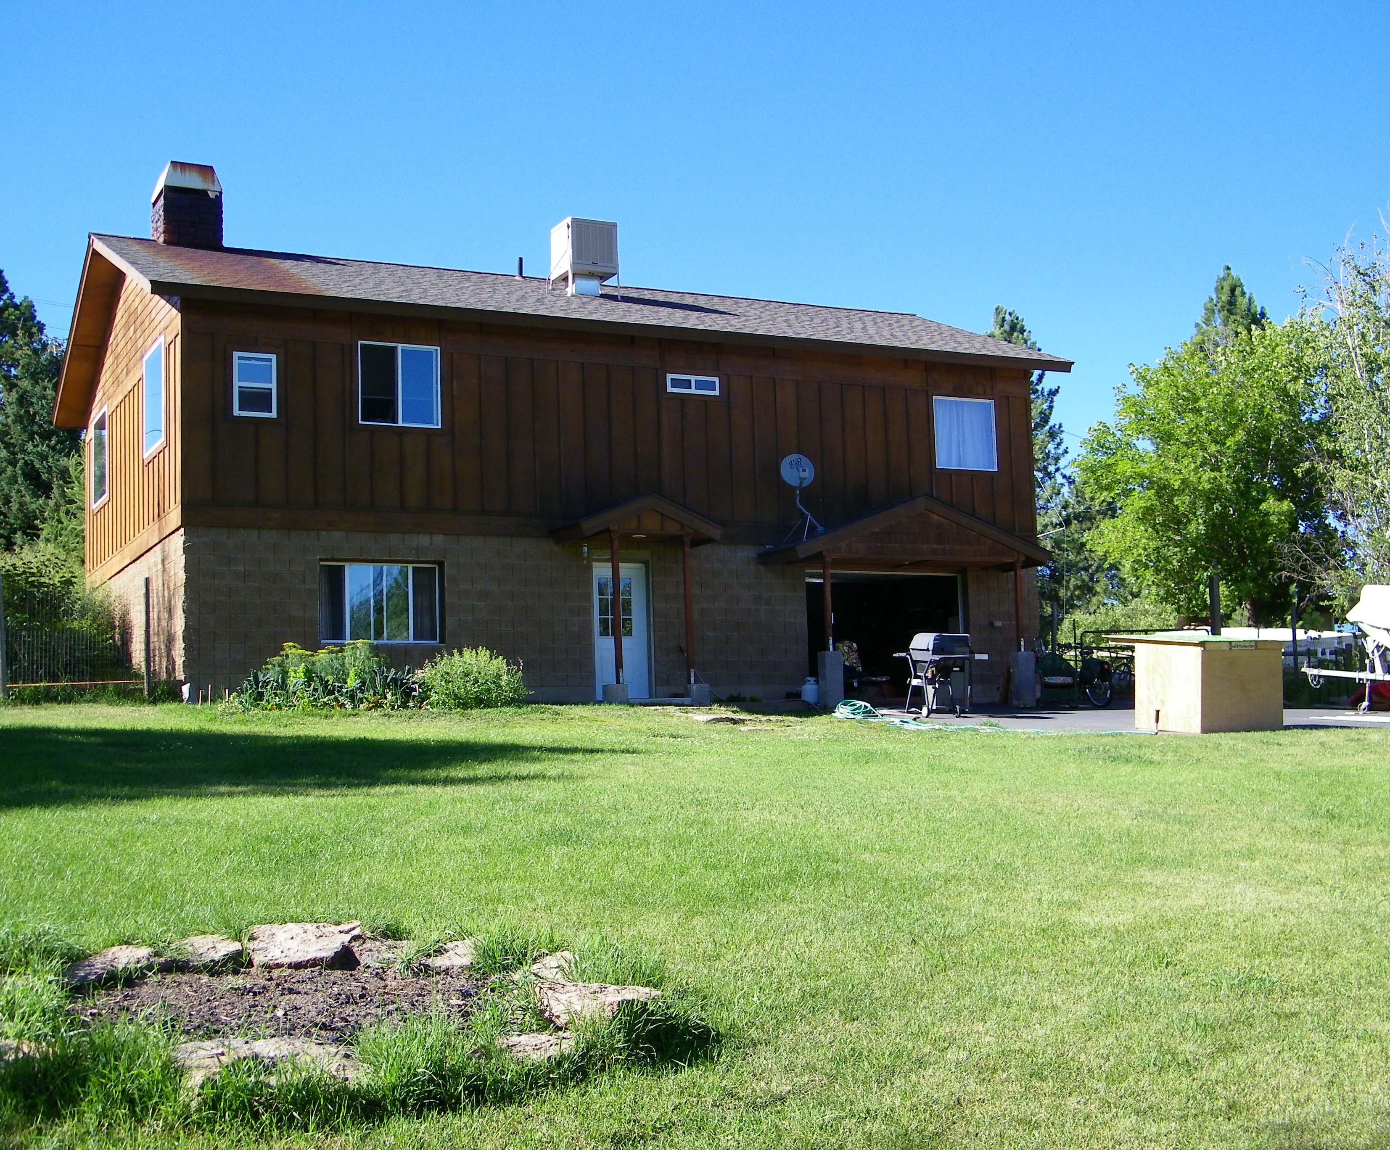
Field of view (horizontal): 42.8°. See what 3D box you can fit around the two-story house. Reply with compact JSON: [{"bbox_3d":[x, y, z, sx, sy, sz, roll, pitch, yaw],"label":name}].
[{"bbox_3d":[-2.628,-2.136,31.024,15.063,9.200,11.500,1,-6,-26],"label":"two-story house"}]

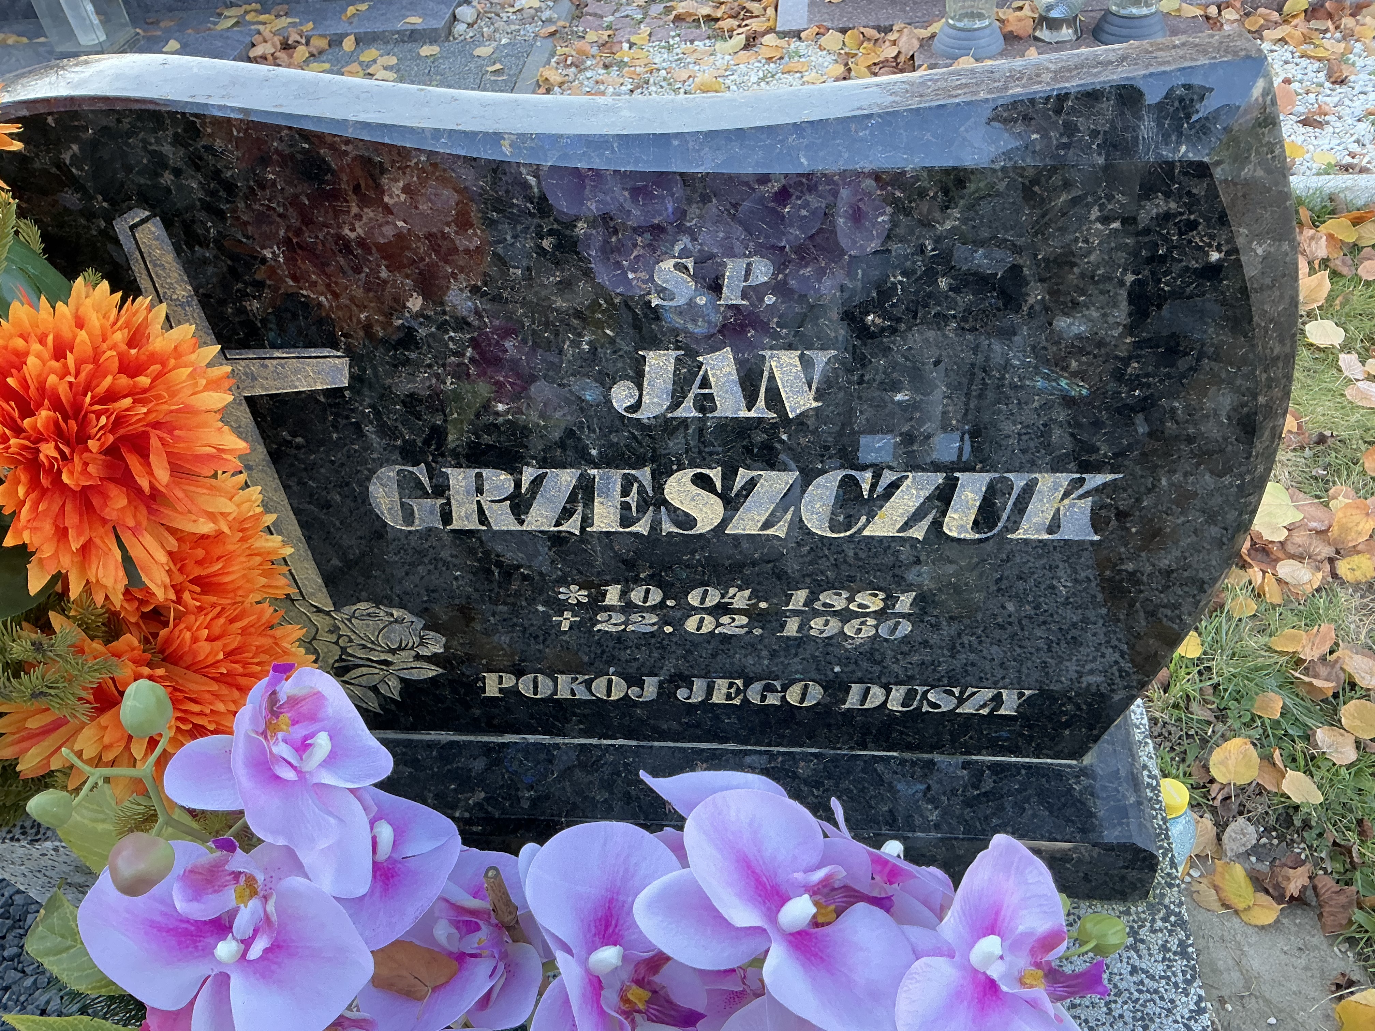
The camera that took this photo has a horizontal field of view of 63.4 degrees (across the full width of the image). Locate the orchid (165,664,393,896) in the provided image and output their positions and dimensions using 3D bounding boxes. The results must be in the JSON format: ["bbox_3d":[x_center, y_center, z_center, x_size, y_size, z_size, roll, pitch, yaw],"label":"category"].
[{"bbox_3d":[-0.137,0.090,0.375,0.074,0.045,0.078,-4,72,-25],"label":"orchid"}]

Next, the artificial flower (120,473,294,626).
[{"bbox_3d":[-0.267,0.019,0.615,0.120,0.085,0.115,-4,71,-17],"label":"artificial flower"}]

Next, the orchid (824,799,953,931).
[{"bbox_3d":[0.072,0.127,0.395,0.075,0.070,0.050,17,49,23],"label":"orchid"}]

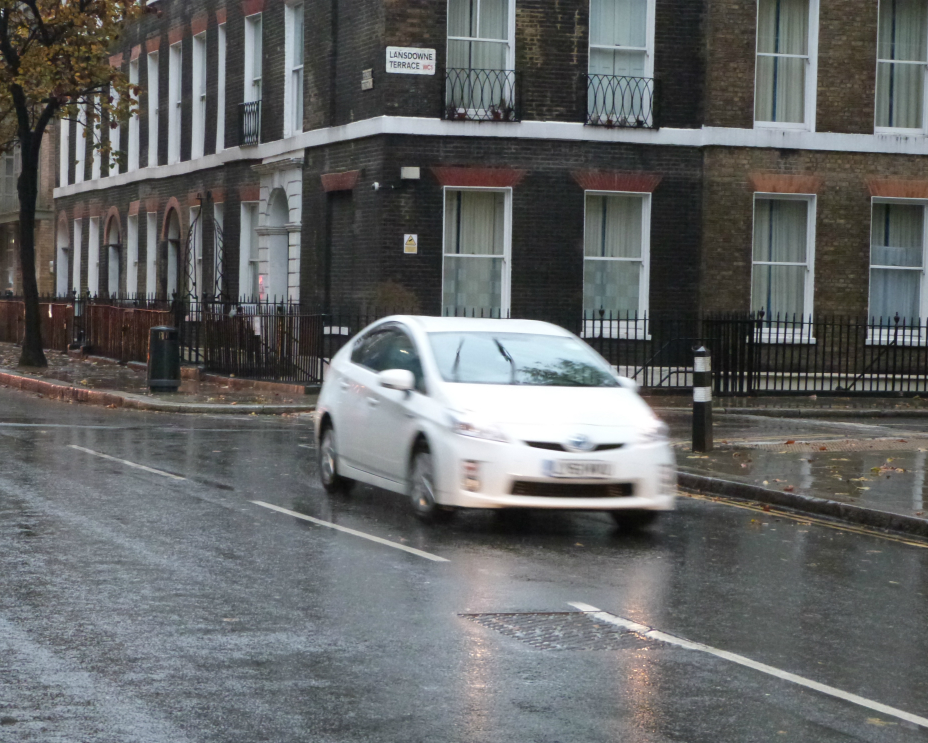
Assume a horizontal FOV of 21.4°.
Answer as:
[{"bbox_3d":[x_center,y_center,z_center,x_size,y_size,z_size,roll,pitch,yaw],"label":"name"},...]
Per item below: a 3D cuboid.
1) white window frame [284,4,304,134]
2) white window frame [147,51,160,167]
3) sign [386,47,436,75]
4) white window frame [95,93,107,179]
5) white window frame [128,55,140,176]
[{"bbox_3d":[-3.037,-5.551,45.300,0.200,2.455,1.349,1,2,-19],"label":"white window frame"},{"bbox_3d":[-7.093,-6.063,56.968,0.250,2.650,1.200,0,2,-19],"label":"white window frame"},{"bbox_3d":[-0.854,-5.063,40.138,0.856,0.426,0.030,1,2,-19],"label":"sign"},{"bbox_3d":[-9.420,-6.271,63.857,0.250,2.550,1.220,0,2,-19],"label":"white window frame"},{"bbox_3d":[-7.828,-6.132,59.144,0.250,2.650,1.250,0,2,-19],"label":"white window frame"}]

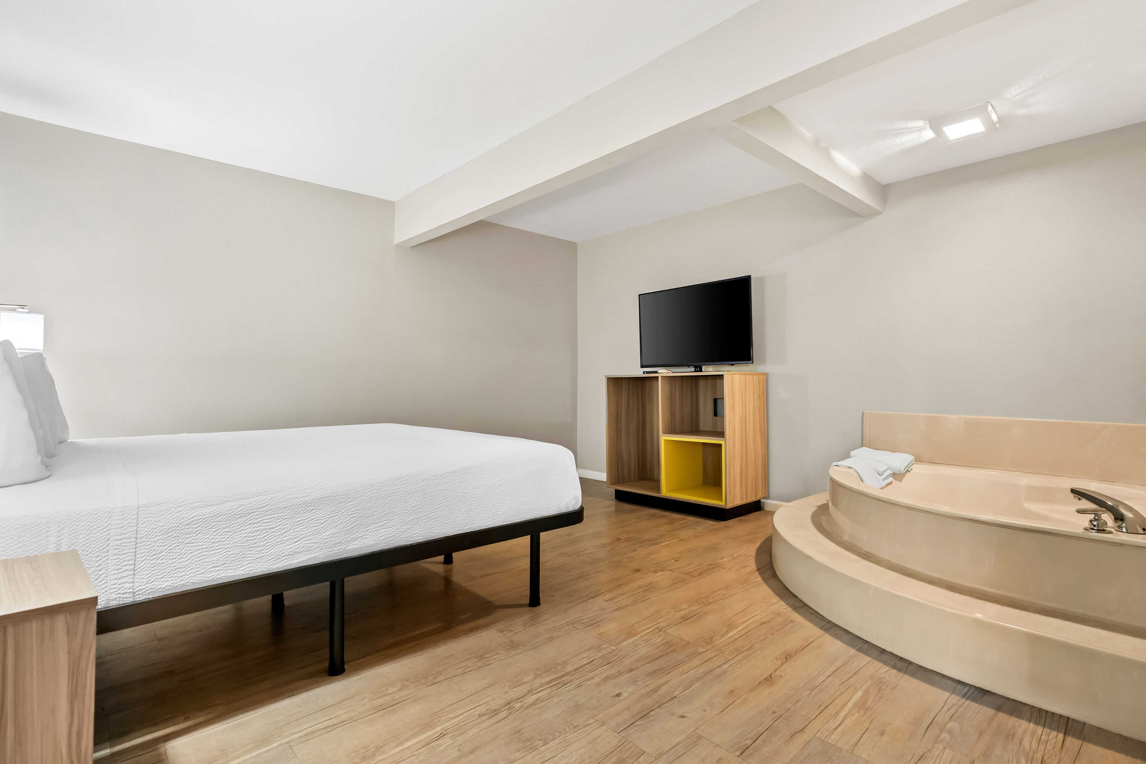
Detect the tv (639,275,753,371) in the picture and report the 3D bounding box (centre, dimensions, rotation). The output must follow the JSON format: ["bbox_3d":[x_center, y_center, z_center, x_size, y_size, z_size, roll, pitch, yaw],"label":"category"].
[{"bbox_3d":[0.953,-0.409,4.128,0.200,0.693,1.079,0,0,-44],"label":"tv"}]

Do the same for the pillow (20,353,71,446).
[{"bbox_3d":[-2.510,0.085,2.330,0.180,0.470,0.660,-18,12,-40],"label":"pillow"}]

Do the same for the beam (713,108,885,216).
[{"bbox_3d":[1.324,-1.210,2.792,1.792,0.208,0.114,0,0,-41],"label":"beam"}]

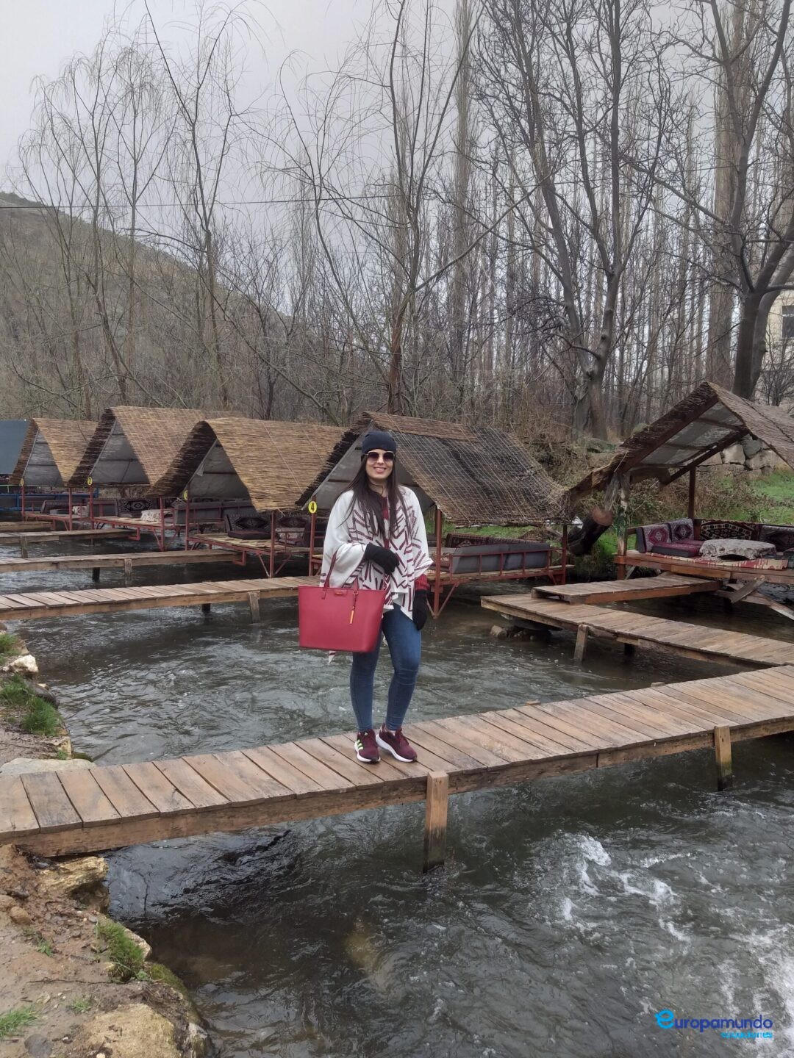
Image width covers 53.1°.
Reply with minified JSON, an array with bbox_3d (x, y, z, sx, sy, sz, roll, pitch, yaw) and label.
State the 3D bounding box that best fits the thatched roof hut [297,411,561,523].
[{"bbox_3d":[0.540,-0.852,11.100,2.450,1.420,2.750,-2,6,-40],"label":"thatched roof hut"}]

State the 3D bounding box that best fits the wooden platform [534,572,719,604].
[{"bbox_3d":[2.873,0.746,9.765,2.750,0.130,0.580,-2,5,-35],"label":"wooden platform"}]

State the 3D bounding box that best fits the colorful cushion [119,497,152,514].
[{"bbox_3d":[-5.550,-0.449,16.850,0.760,0.430,0.140,-3,0,-44],"label":"colorful cushion"}]

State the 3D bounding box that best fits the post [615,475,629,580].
[{"bbox_3d":[3.203,0.070,11.300,0.140,1.650,0.140,-3,6,-42],"label":"post"}]

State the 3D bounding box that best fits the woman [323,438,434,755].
[{"bbox_3d":[-0.108,0.326,4.007,0.550,1.630,0.380,1,4,-6],"label":"woman"}]

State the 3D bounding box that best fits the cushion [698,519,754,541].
[{"bbox_3d":[5.300,0.102,12.750,0.140,0.460,0.860,5,1,-42],"label":"cushion"}]

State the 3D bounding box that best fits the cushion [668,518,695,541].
[{"bbox_3d":[4.532,0.086,12.673,0.760,0.440,0.140,-3,0,-42],"label":"cushion"}]

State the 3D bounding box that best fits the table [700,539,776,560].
[{"bbox_3d":[5.080,0.286,11.850,0.820,0.240,0.820,-3,6,-42],"label":"table"}]

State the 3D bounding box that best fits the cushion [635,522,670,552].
[{"bbox_3d":[3.930,0.146,12.131,0.780,0.420,0.140,-3,-2,-42],"label":"cushion"}]

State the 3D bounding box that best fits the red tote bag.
[{"bbox_3d":[-0.266,0.358,3.870,0.420,0.460,0.150,2,4,10],"label":"red tote bag"}]

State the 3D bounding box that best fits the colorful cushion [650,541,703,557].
[{"bbox_3d":[4.268,0.320,11.891,0.720,0.110,0.600,-3,6,-42],"label":"colorful cushion"}]

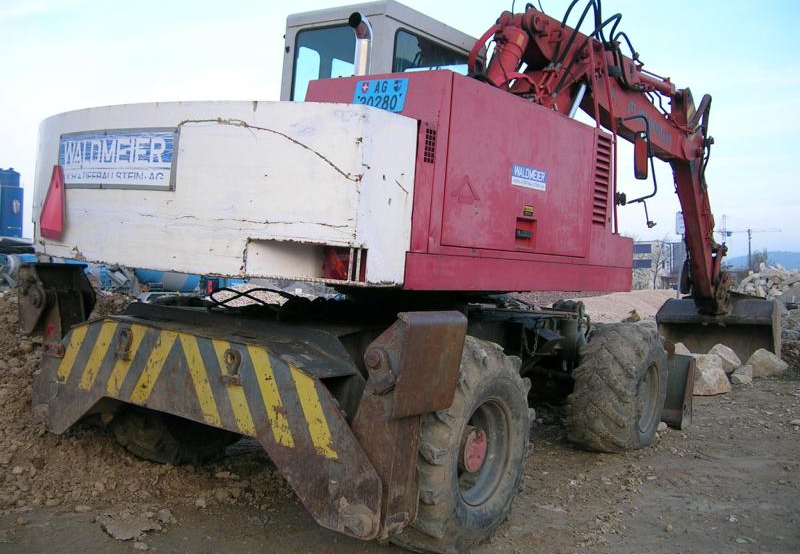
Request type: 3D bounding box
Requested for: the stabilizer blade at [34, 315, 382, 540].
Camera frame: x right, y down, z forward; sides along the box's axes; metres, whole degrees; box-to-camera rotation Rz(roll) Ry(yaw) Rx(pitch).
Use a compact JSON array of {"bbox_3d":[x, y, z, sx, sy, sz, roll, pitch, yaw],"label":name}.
[{"bbox_3d":[-0.966,0.591,3.999,2.502,0.724,0.355,7,3,36],"label":"stabilizer blade"}]

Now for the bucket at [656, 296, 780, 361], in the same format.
[{"bbox_3d":[4.266,0.703,10.835,1.625,0.906,0.837,5,2,37],"label":"bucket"}]

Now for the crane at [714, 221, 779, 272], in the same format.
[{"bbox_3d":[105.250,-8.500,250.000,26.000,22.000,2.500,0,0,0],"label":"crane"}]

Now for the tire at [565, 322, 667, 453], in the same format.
[{"bbox_3d":[1.610,0.808,5.859,0.463,0.985,1.005,6,3,33],"label":"tire"}]

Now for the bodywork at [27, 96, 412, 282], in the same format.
[{"bbox_3d":[-1.071,-0.399,3.793,2.295,0.680,0.690,5,2,37],"label":"bodywork"}]

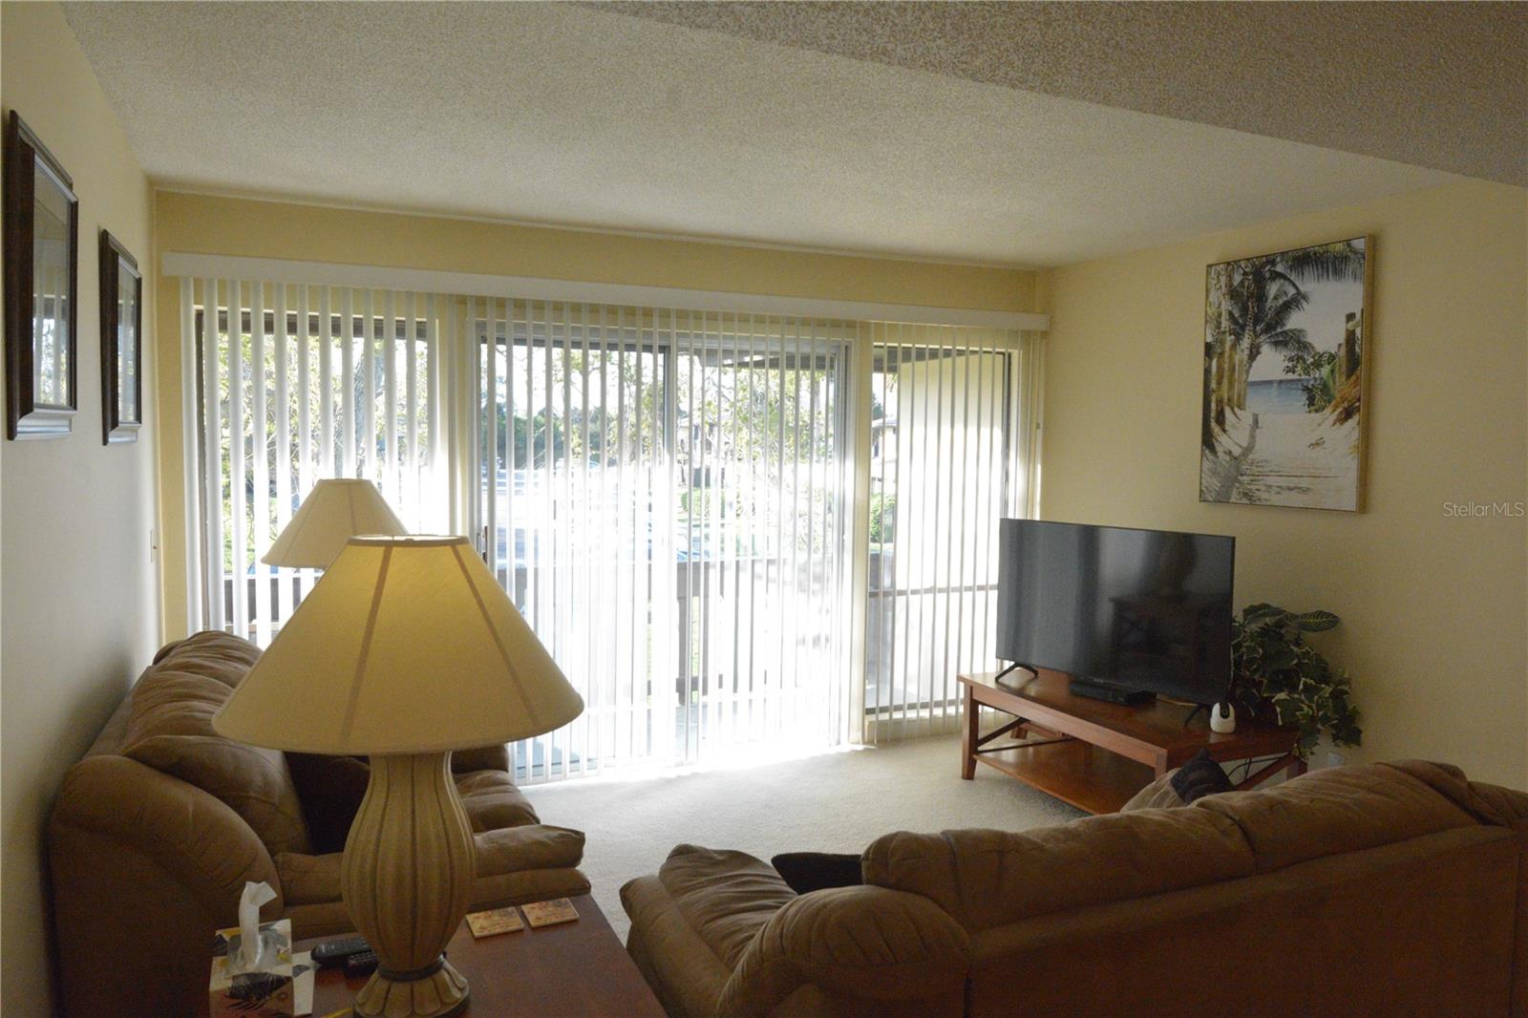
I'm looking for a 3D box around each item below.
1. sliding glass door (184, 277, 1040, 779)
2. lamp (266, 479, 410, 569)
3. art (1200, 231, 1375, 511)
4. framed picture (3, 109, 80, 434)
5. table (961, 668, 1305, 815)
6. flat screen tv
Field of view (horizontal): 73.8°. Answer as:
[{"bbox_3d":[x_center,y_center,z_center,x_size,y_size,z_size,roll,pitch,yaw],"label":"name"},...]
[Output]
[{"bbox_3d":[-0.327,0.154,4.577,3.930,2.080,0.100,-2,4,-25],"label":"sliding glass door"},{"bbox_3d":[-1.460,0.294,3.561,0.590,0.788,0.590,-2,4,-25],"label":"lamp"},{"bbox_3d":[2.084,-0.518,4.112,0.040,1.025,0.720,-2,4,-25],"label":"art"},{"bbox_3d":[-1.290,-0.386,1.830,0.033,0.515,0.480,1,3,-25],"label":"framed picture"},{"bbox_3d":[1.480,1.027,4.270,0.710,0.468,1.250,-2,4,-25],"label":"table"},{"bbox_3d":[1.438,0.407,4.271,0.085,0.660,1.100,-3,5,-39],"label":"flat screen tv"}]

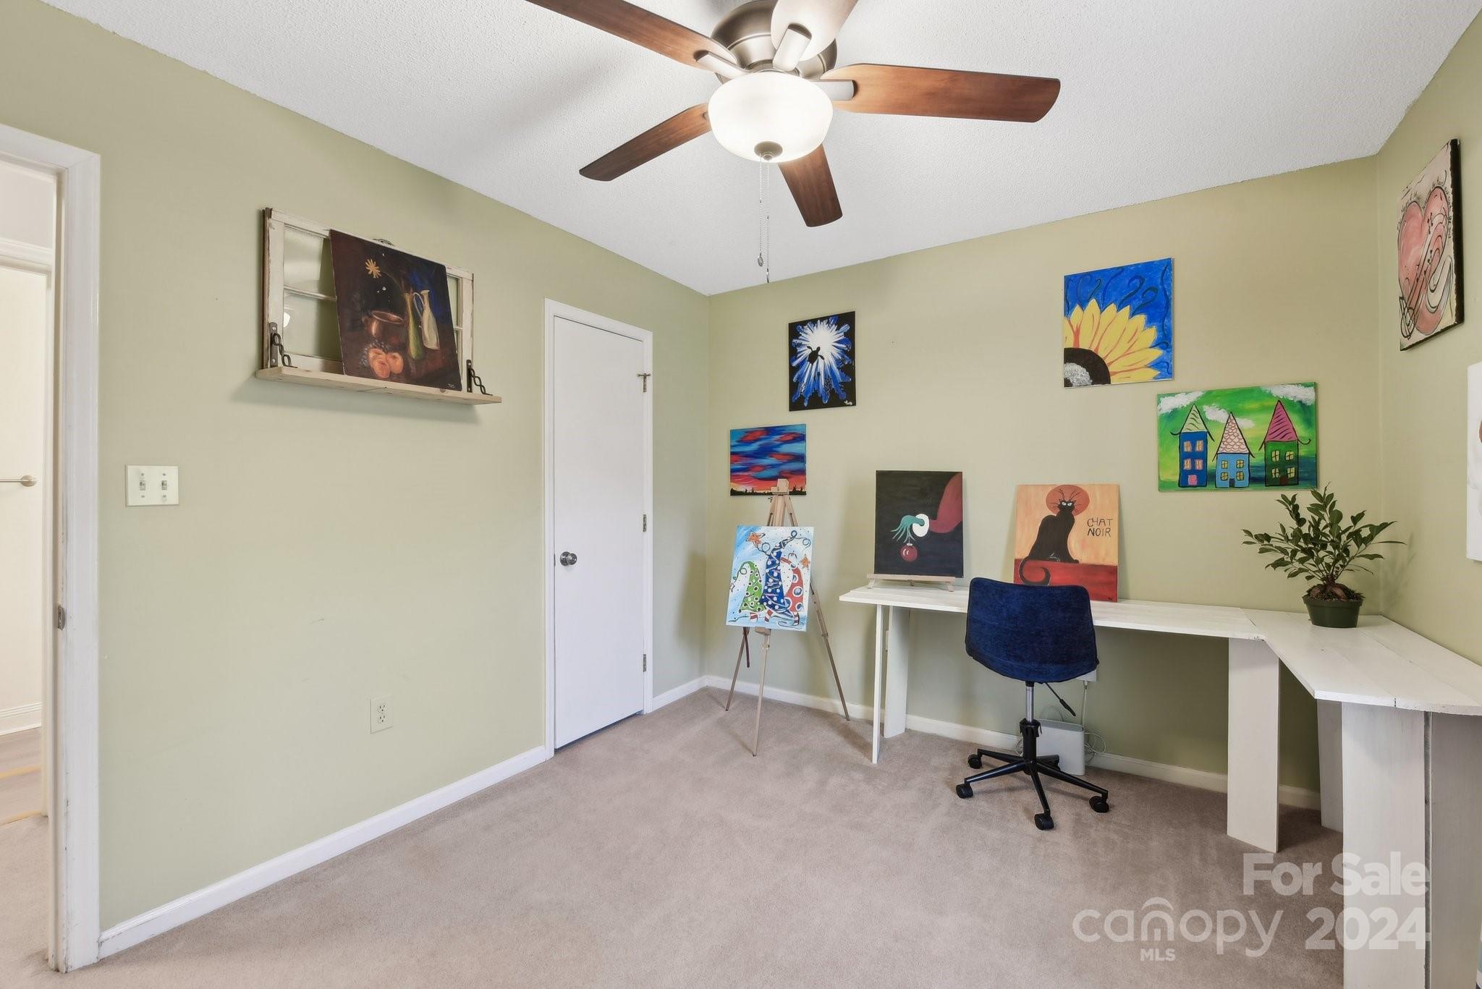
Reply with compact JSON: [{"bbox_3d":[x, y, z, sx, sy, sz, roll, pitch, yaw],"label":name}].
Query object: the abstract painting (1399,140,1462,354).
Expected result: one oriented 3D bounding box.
[{"bbox_3d":[2.030,-0.708,1.824,0.021,0.502,0.408,0,0,33],"label":"abstract painting"}]

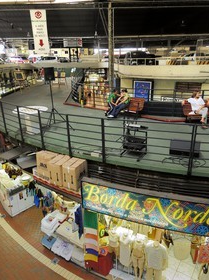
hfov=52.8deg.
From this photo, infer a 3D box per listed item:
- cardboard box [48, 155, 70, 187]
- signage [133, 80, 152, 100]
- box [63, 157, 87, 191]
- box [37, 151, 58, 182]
[{"bbox_3d":[-1.156,0.785,5.529,0.350,0.605,0.516,6,22,18],"label":"cardboard box"},{"bbox_3d":[2.109,-2.634,11.524,0.980,1.159,0.080,7,22,21],"label":"signage"},{"bbox_3d":[-0.752,0.849,5.336,0.350,0.605,0.516,8,22,22],"label":"box"},{"bbox_3d":[-1.573,0.664,5.877,0.516,0.605,0.350,8,22,23],"label":"box"}]

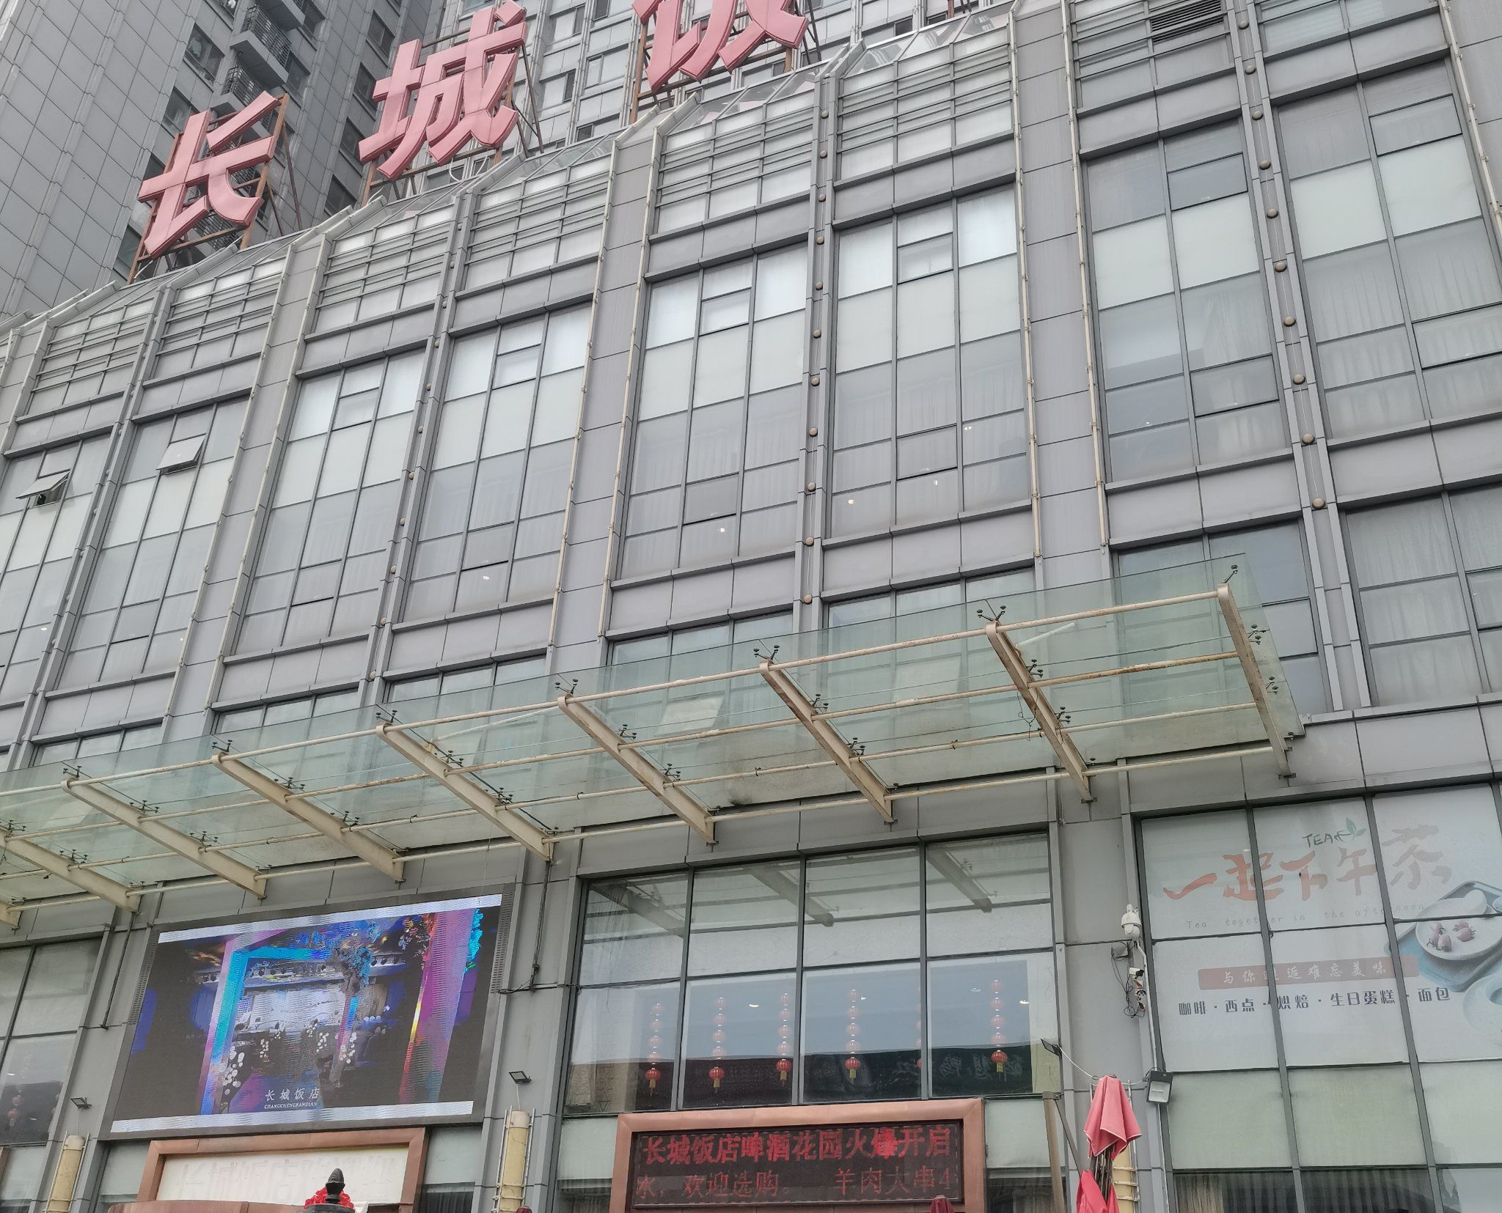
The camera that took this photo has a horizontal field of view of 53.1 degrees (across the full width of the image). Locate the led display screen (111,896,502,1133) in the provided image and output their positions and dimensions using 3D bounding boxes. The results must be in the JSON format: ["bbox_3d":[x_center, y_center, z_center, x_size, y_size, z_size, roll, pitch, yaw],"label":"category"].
[{"bbox_3d":[-6.393,5.861,21.482,6.231,2.997,0.220,-10,-33,22],"label":"led display screen"}]

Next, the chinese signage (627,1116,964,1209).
[{"bbox_3d":[0.455,6.522,17.545,4.199,0.899,0.150,-10,-33,22],"label":"chinese signage"}]

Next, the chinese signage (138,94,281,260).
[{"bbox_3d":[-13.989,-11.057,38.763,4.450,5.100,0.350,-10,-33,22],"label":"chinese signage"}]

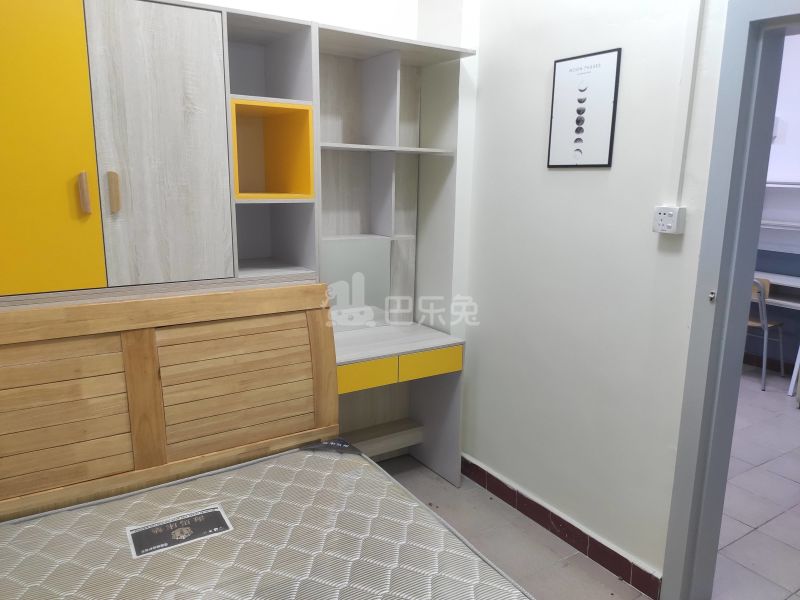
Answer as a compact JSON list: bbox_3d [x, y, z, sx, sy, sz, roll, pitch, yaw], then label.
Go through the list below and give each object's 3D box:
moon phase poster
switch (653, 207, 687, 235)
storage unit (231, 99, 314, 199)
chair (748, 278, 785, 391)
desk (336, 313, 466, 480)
[{"bbox_3d":[0.675,-0.698,2.234,0.018,0.403,0.302,-6,13,-32],"label":"moon phase poster"},{"bbox_3d":[0.882,-0.261,1.964,0.043,0.083,0.083,-6,13,-32],"label":"switch"},{"bbox_3d":[-0.603,-0.606,2.482,0.323,0.360,0.475,-6,13,-32],"label":"storage unit"},{"bbox_3d":[2.731,0.210,4.653,0.530,0.810,0.430,-9,15,-40],"label":"chair"},{"bbox_3d":[-0.147,0.563,2.904,0.770,0.750,0.480,-6,13,-32],"label":"desk"}]

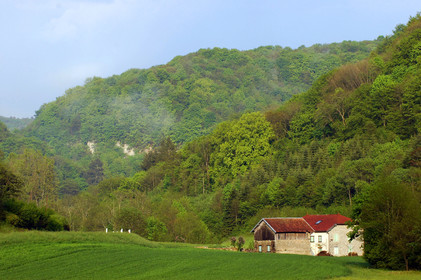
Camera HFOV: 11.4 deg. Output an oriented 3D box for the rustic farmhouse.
[{"bbox_3d":[20.141,19.995,439.000,20.854,8.893,15.167,2,-3,-40],"label":"rustic farmhouse"}]

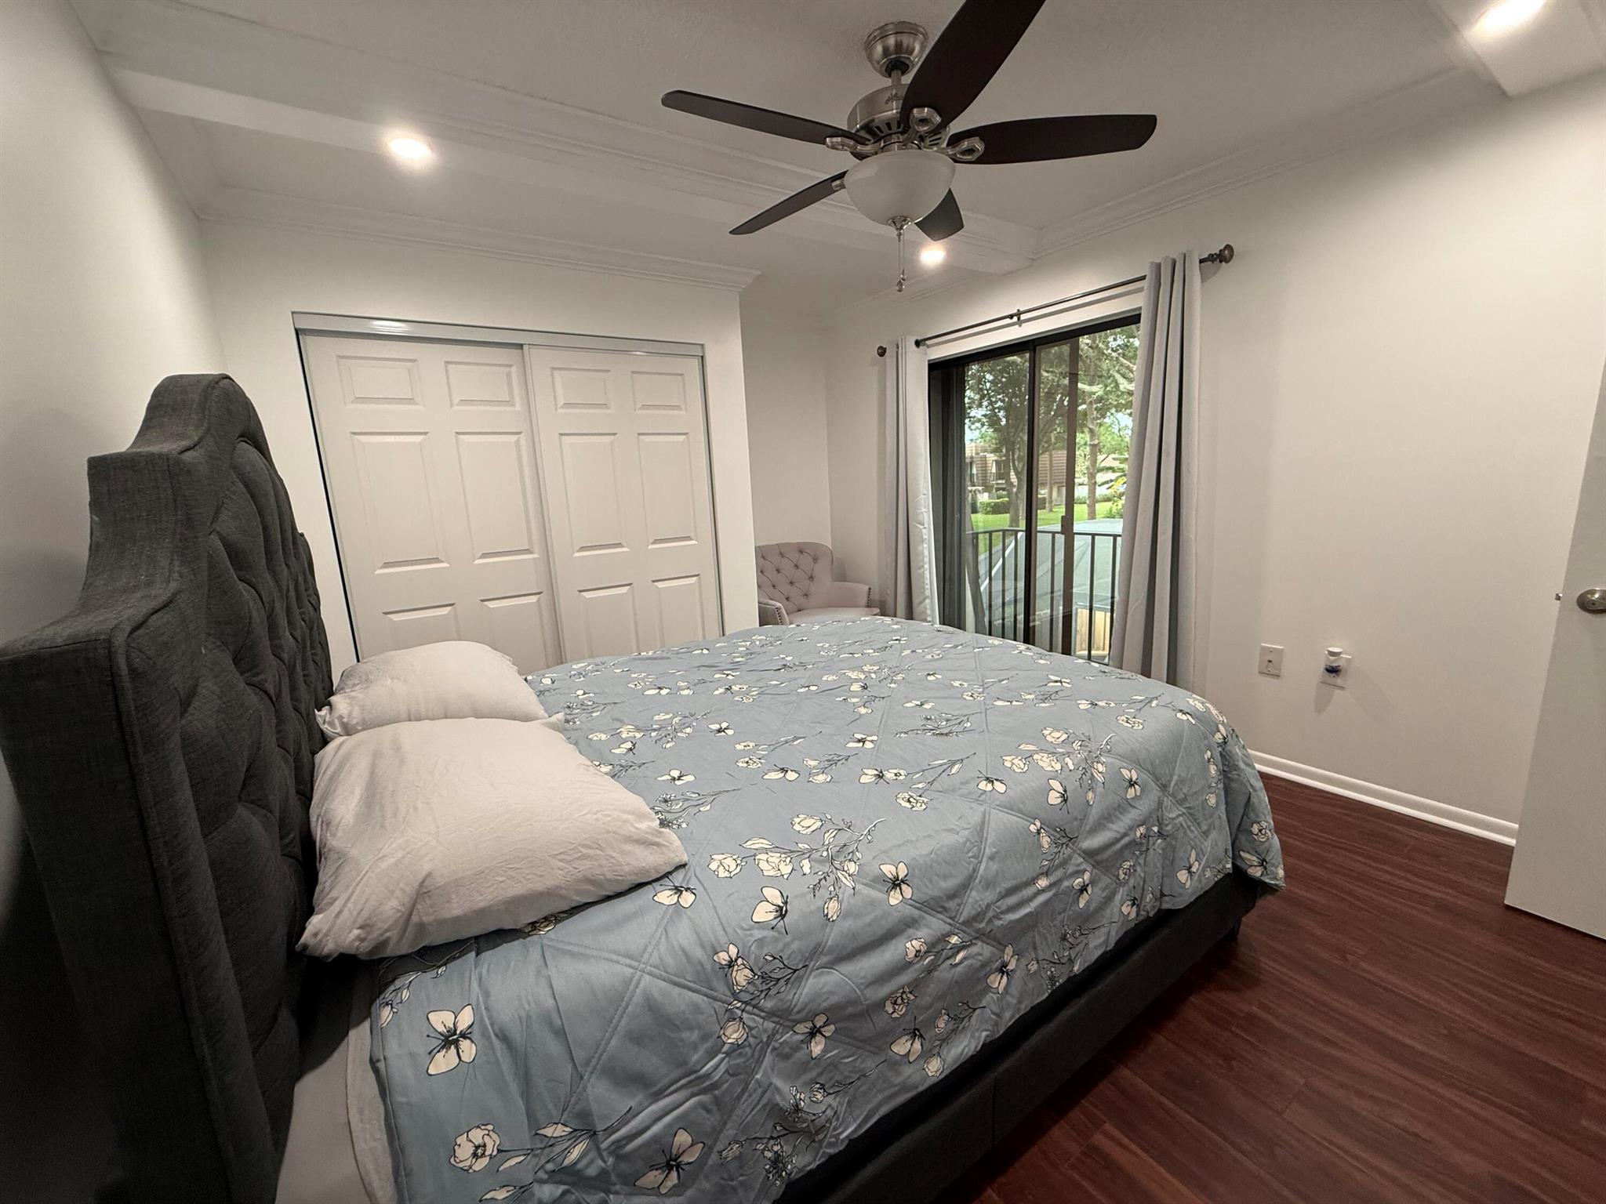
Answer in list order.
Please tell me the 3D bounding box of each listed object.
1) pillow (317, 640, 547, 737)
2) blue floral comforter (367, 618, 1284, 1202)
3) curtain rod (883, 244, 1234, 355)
[{"bbox_3d":[-1.032,0.240,1.817,0.513,0.181,0.705,-10,13,-33],"label":"pillow"},{"bbox_3d":[-0.017,0.507,1.902,2.054,0.559,1.782,-10,13,-33],"label":"blue floral comforter"},{"bbox_3d":[1.114,-1.481,3.380,0.111,0.081,2.074,-10,13,-33],"label":"curtain rod"}]

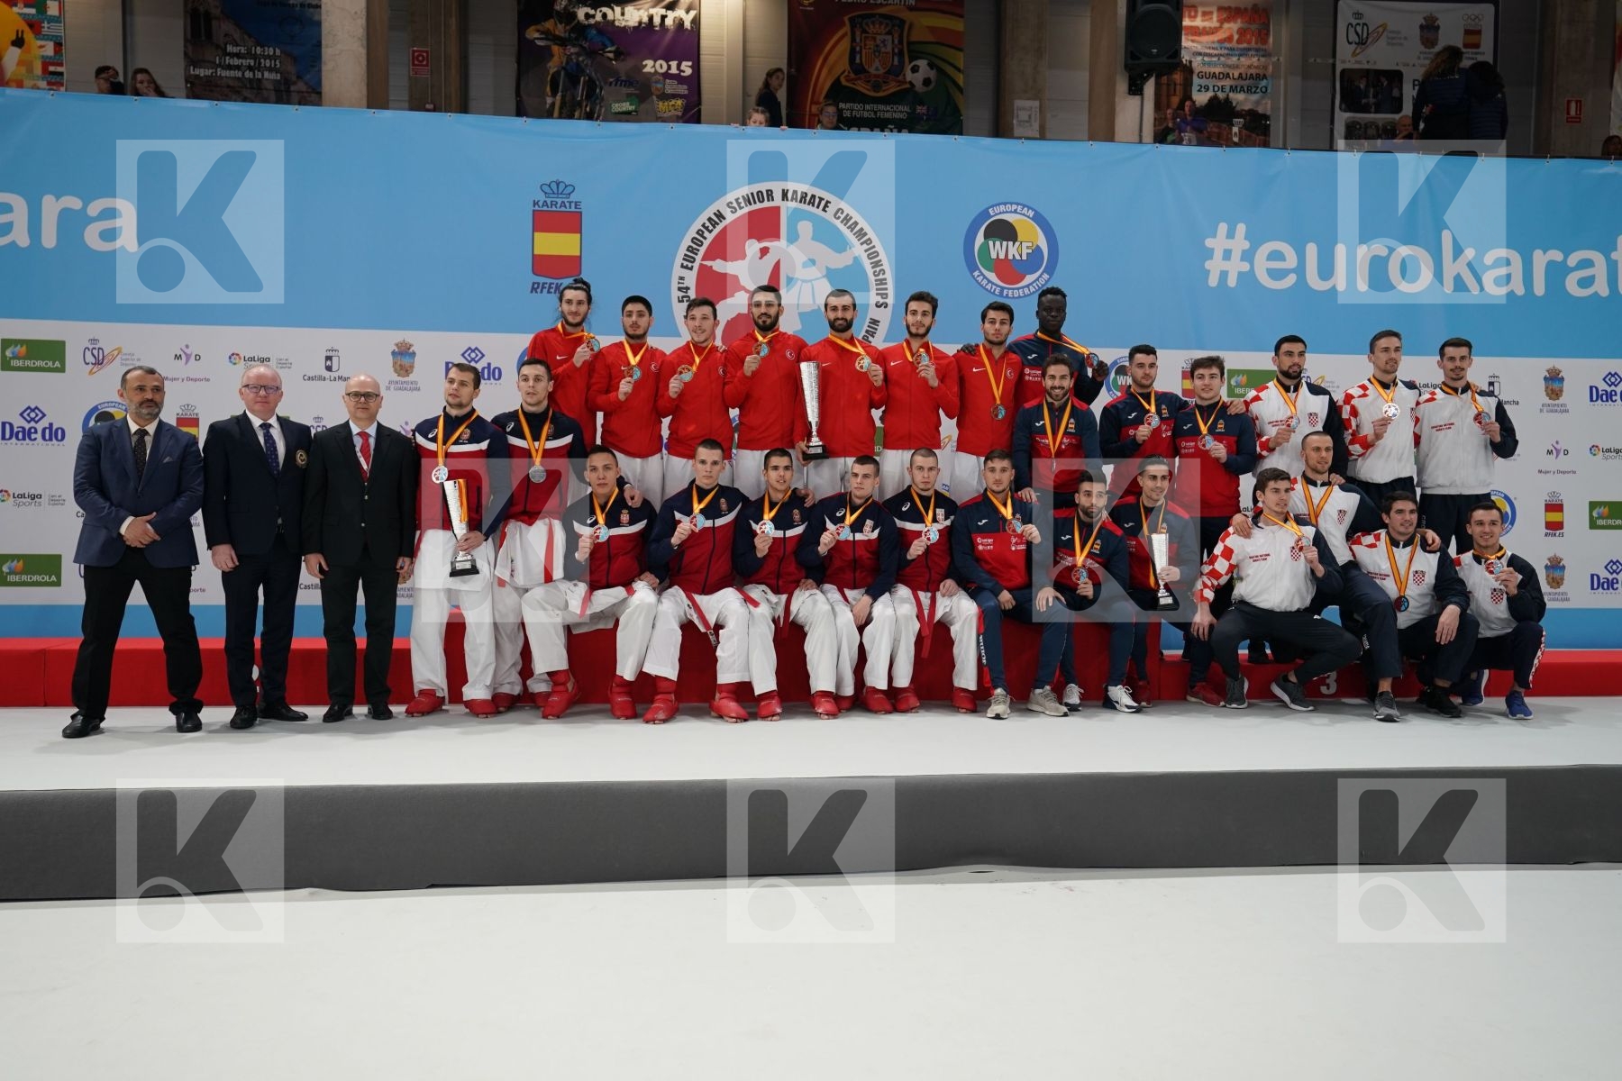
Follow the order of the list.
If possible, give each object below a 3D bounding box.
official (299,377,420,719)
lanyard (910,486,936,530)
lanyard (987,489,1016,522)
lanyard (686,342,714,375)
[{"bbox_3d":[-2.272,0.034,6.405,0.570,1.740,0.340,0,3,-16],"label":"official"},{"bbox_3d":[0.621,-0.182,6.980,0.145,0.235,0.130,1,2,2],"label":"lanyard"},{"bbox_3d":[1.016,-0.186,6.740,0.155,0.185,0.130,1,2,0],"label":"lanyard"},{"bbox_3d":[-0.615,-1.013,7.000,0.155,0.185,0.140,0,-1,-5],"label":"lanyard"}]

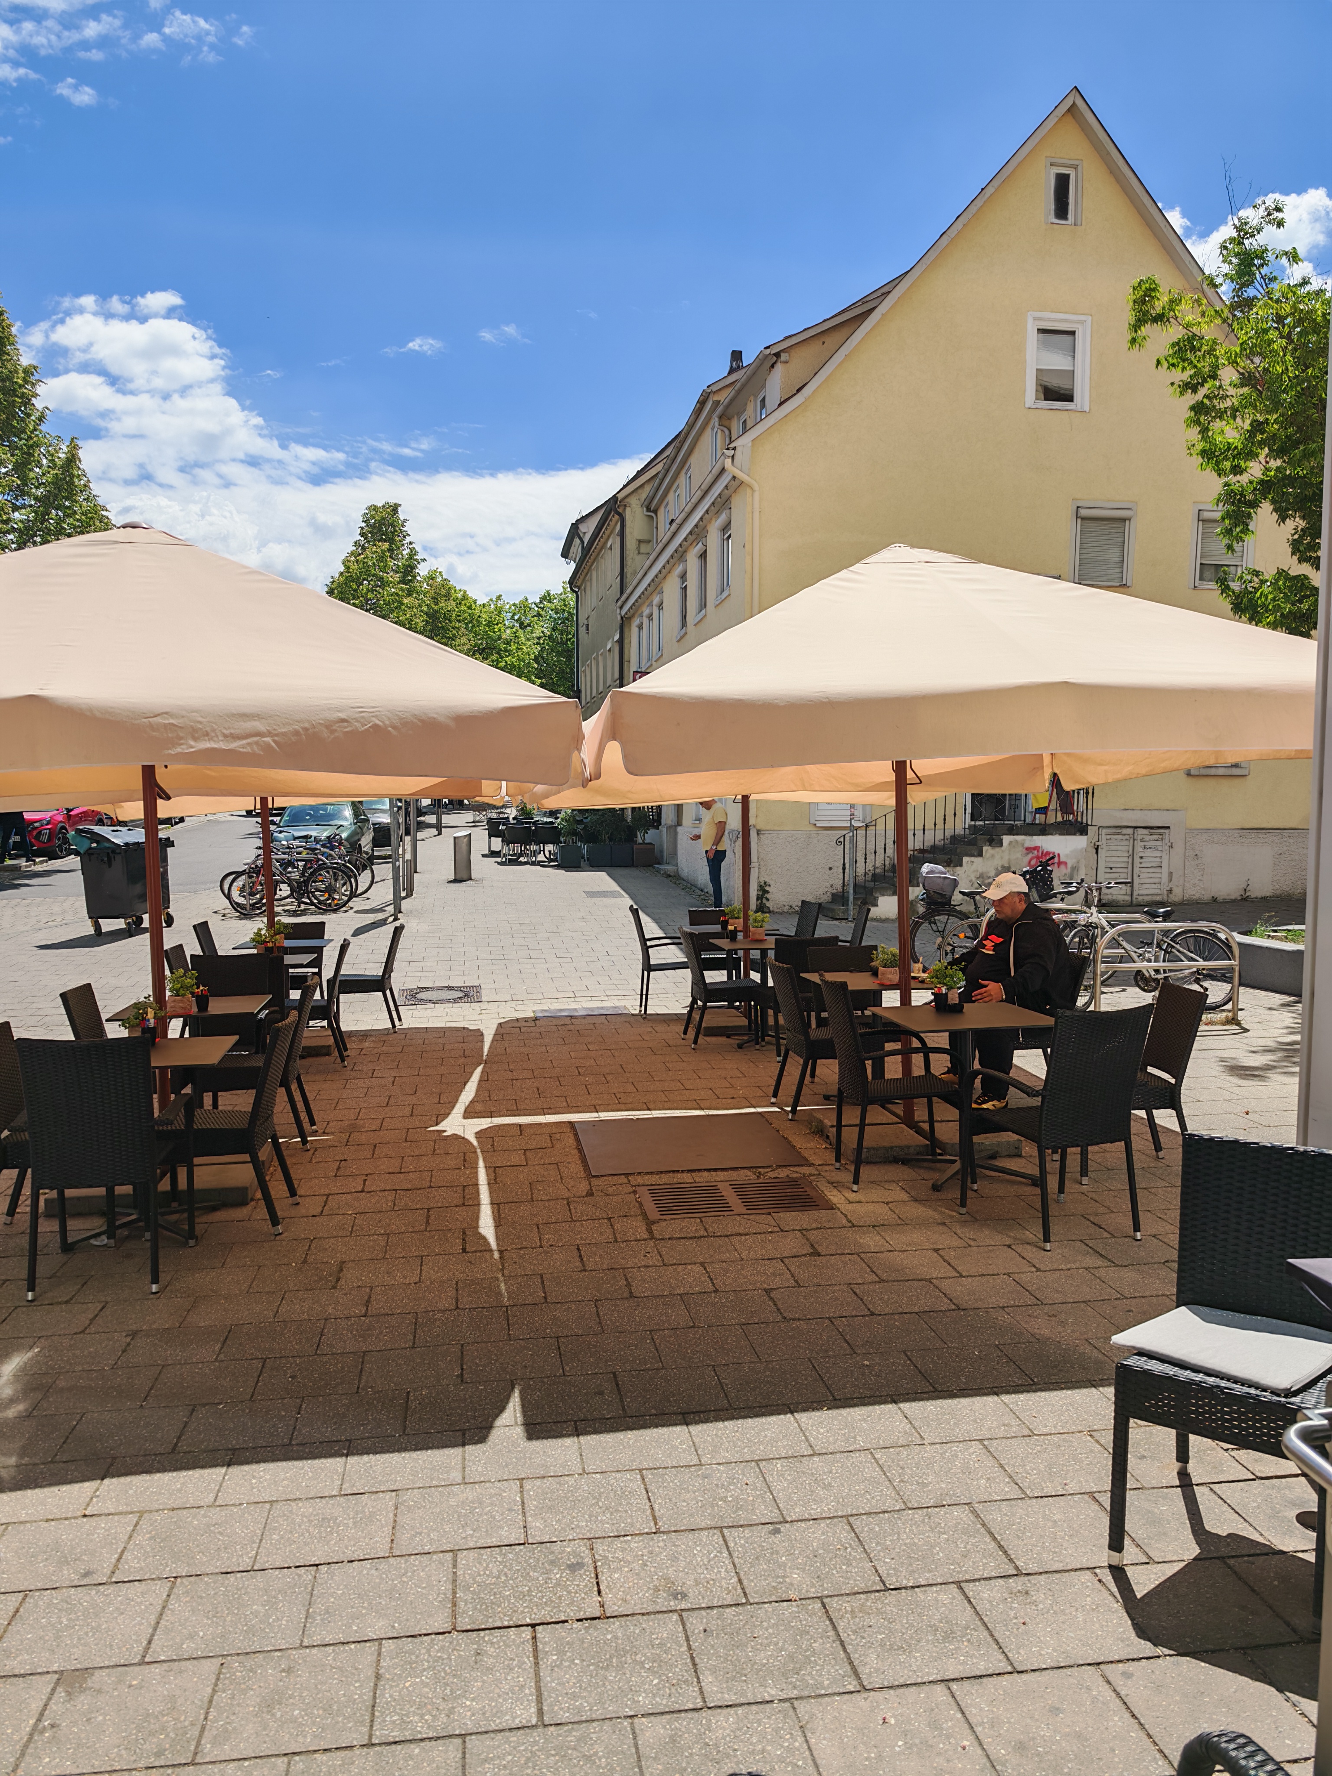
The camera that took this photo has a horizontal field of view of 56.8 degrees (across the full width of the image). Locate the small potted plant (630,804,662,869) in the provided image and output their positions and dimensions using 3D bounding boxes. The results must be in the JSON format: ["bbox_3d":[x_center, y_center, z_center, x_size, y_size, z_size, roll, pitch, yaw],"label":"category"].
[{"bbox_3d":[-0.436,-1.158,26.700,0.560,1.400,0.500,-1,4,-8],"label":"small potted plant"}]

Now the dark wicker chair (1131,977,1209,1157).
[{"bbox_3d":[2.242,0.904,5.814,0.580,0.880,0.470,-2,4,-9],"label":"dark wicker chair"}]

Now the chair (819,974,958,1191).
[{"bbox_3d":[1.058,0.875,5.716,0.635,0.930,0.575,-1,4,-8],"label":"chair"}]

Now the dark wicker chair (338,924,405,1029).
[{"bbox_3d":[-2.427,0.728,10.011,0.580,0.860,0.460,0,5,-5],"label":"dark wicker chair"}]

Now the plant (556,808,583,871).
[{"bbox_3d":[-1.956,-1.029,25.541,0.530,1.220,0.530,-1,6,-8],"label":"plant"}]

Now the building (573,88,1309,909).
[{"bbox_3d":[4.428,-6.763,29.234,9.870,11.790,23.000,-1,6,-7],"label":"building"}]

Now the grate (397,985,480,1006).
[{"bbox_3d":[-2.129,1.023,11.651,0.790,0.030,0.790,-1,5,-8],"label":"grate"}]

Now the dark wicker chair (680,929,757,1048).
[{"bbox_3d":[0.416,0.744,9.390,0.580,0.870,0.490,-1,4,-8],"label":"dark wicker chair"}]

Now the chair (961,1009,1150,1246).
[{"bbox_3d":[1.602,0.922,5.046,0.560,0.930,0.600,-2,4,-17],"label":"chair"}]

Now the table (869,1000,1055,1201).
[{"bbox_3d":[1.419,0.969,5.783,0.750,0.730,0.750,-1,4,-8],"label":"table"}]

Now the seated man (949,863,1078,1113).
[{"bbox_3d":[1.970,0.580,7.300,0.840,1.340,0.630,-1,5,-14],"label":"seated man"}]

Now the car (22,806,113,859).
[{"bbox_3d":[-15.850,-1.620,31.500,1.780,1.550,4.300,-1,4,-7],"label":"car"}]

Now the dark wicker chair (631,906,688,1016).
[{"bbox_3d":[0.019,0.641,10.700,0.610,0.930,0.550,-1,5,-7],"label":"dark wicker chair"}]

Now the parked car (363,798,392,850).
[{"bbox_3d":[-7.580,-1.630,31.000,1.780,1.500,4.350,-1,5,-8],"label":"parked car"}]

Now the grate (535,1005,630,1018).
[{"bbox_3d":[-0.741,1.097,10.819,0.810,0.030,0.430,-1,3,-8],"label":"grate"}]

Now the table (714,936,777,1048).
[{"bbox_3d":[0.771,0.804,9.525,0.740,0.730,0.740,-1,4,-8],"label":"table"}]

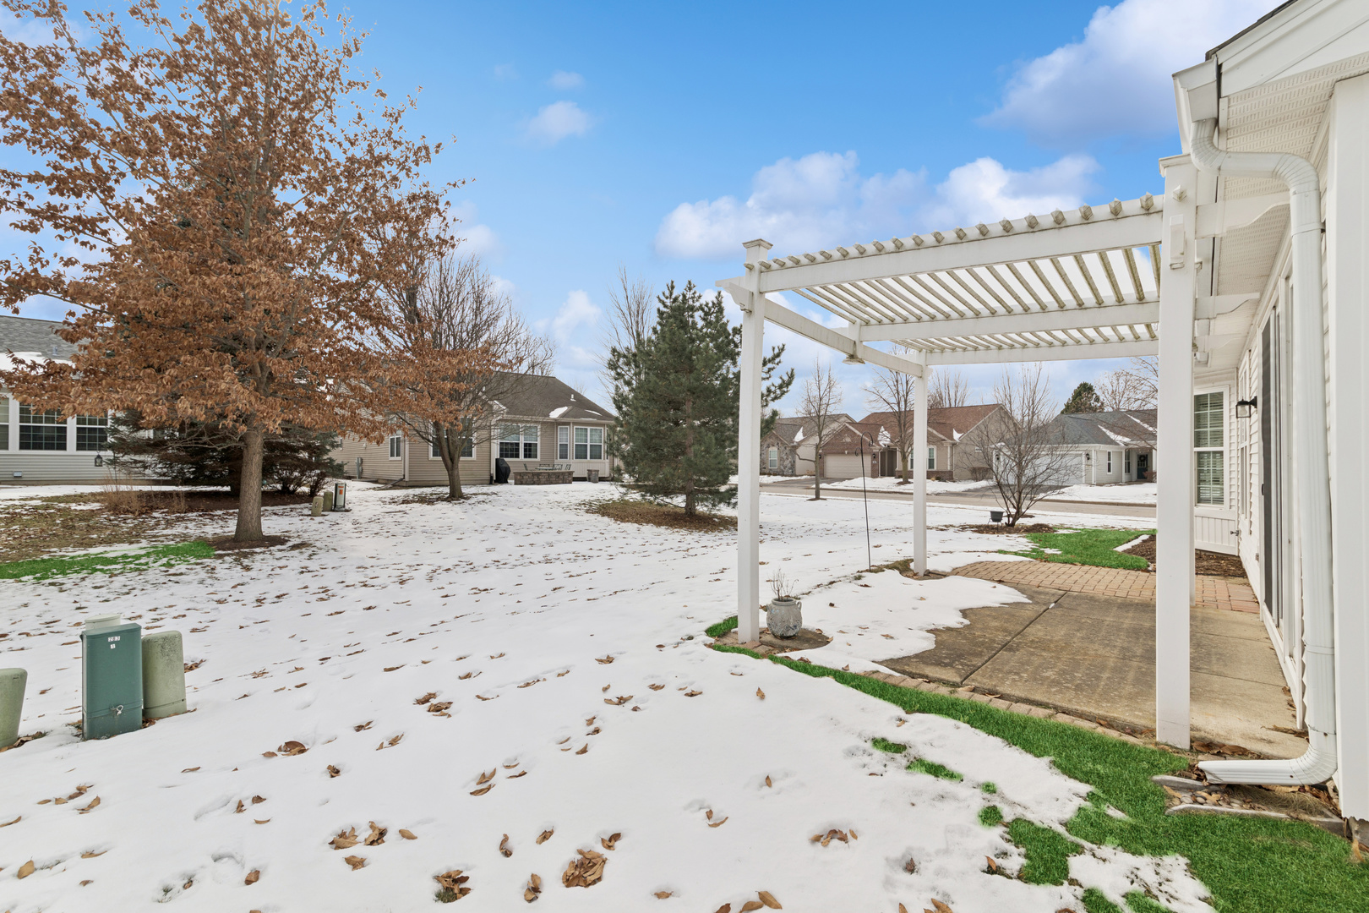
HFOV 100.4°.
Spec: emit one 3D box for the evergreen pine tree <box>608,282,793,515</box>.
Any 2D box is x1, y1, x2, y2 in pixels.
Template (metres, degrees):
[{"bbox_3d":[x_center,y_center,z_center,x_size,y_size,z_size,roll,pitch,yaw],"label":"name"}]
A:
[{"bbox_3d":[0.289,-1.357,13.400,4.300,5.500,4.200,0,-1,0],"label":"evergreen pine tree"}]

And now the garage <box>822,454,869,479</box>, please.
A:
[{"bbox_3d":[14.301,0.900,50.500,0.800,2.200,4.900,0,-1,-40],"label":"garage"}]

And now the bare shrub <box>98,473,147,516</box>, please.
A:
[{"bbox_3d":[-12.122,0.807,12.300,1.050,0.930,0.950,0,-1,0],"label":"bare shrub"}]

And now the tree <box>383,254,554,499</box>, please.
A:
[{"bbox_3d":[-7.366,-2.733,19.300,5.800,8.300,5.600,0,-1,0],"label":"tree"}]

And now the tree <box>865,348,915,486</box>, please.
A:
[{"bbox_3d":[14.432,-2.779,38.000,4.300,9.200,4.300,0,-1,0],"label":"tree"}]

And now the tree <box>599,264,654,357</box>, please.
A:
[{"bbox_3d":[-1.920,-2.996,22.500,4.000,8.800,4.000,0,-1,0],"label":"tree"}]

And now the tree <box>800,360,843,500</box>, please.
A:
[{"bbox_3d":[5.473,-1.048,22.800,1.700,5.700,1.700,0,-1,0],"label":"tree"}]

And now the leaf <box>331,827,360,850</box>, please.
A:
[{"bbox_3d":[-1.150,1.294,1.935,0.100,0.040,0.075,0,-1,0],"label":"leaf"}]

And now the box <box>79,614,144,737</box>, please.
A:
[{"bbox_3d":[-3.077,1.215,3.070,0.210,0.570,0.170,0,-1,-41],"label":"box"}]

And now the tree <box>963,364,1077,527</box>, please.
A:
[{"bbox_3d":[7.150,-0.240,12.200,2.250,3.550,2.200,0,-1,0],"label":"tree"}]

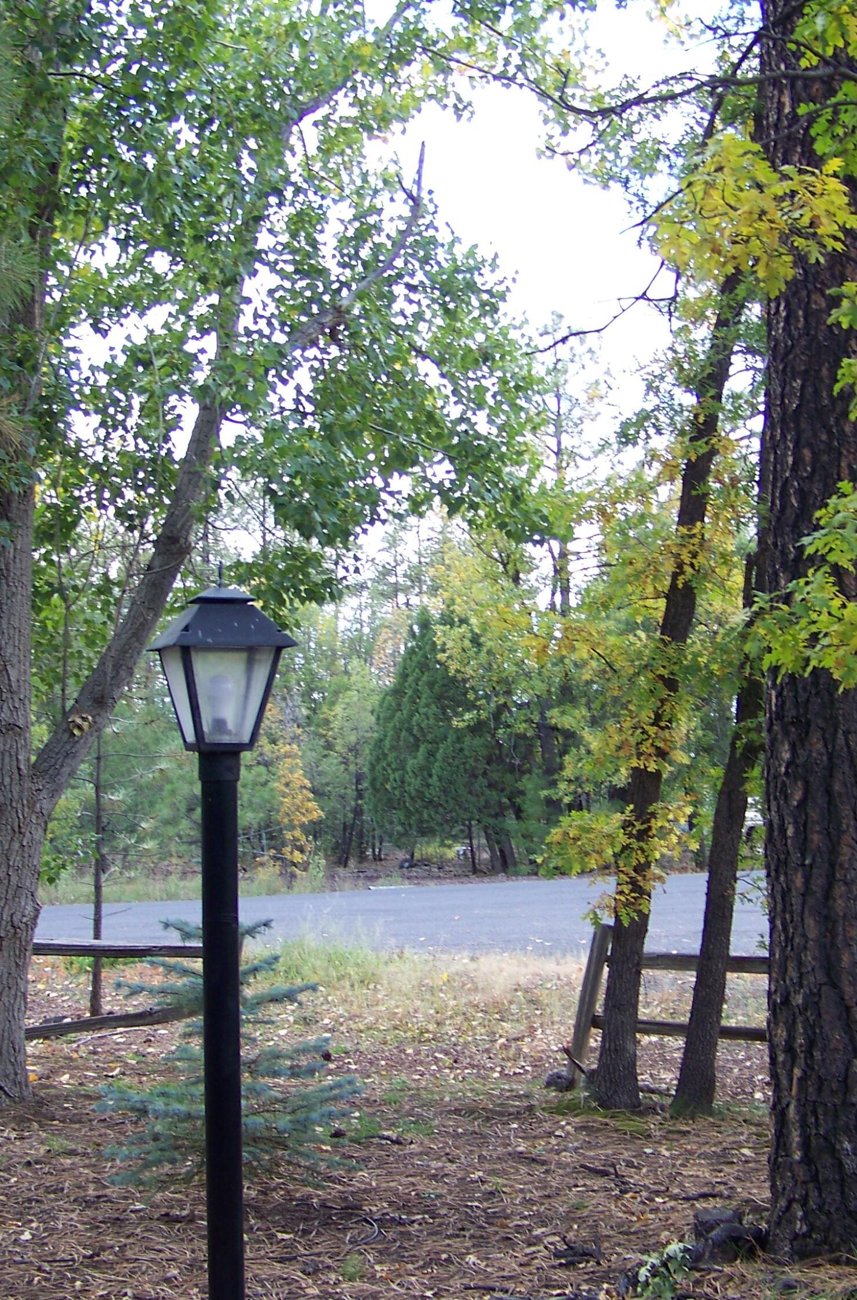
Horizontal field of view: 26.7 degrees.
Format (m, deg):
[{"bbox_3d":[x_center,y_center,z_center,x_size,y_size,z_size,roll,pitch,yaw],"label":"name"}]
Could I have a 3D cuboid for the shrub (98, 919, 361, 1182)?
[{"bbox_3d":[-0.790,1.550,7.150,1.030,1.030,1.000,-1,-4,0],"label":"shrub"}]

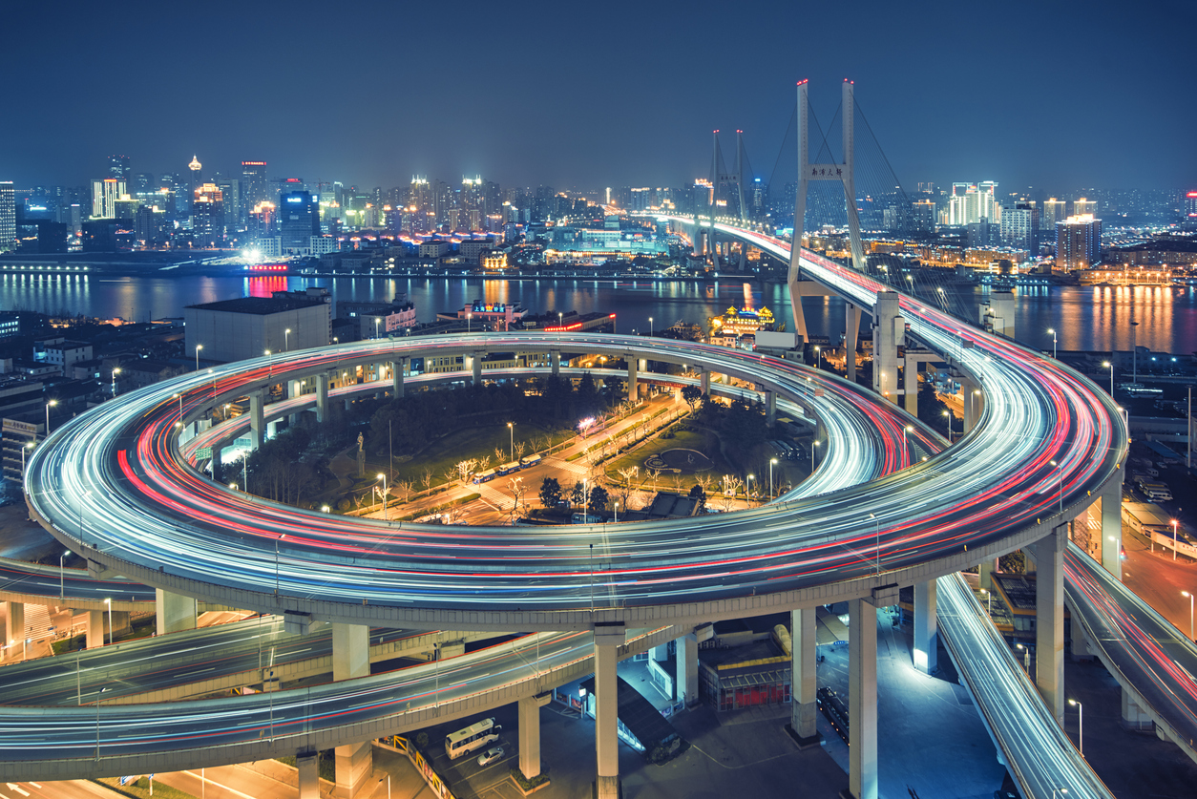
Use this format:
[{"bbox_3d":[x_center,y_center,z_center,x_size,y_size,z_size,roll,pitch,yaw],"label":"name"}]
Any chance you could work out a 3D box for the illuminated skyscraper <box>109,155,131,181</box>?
[{"bbox_3d":[-1097.519,-483.652,1830.000,37.000,158.000,35.000,-3,14,-14],"label":"illuminated skyscraper"}]

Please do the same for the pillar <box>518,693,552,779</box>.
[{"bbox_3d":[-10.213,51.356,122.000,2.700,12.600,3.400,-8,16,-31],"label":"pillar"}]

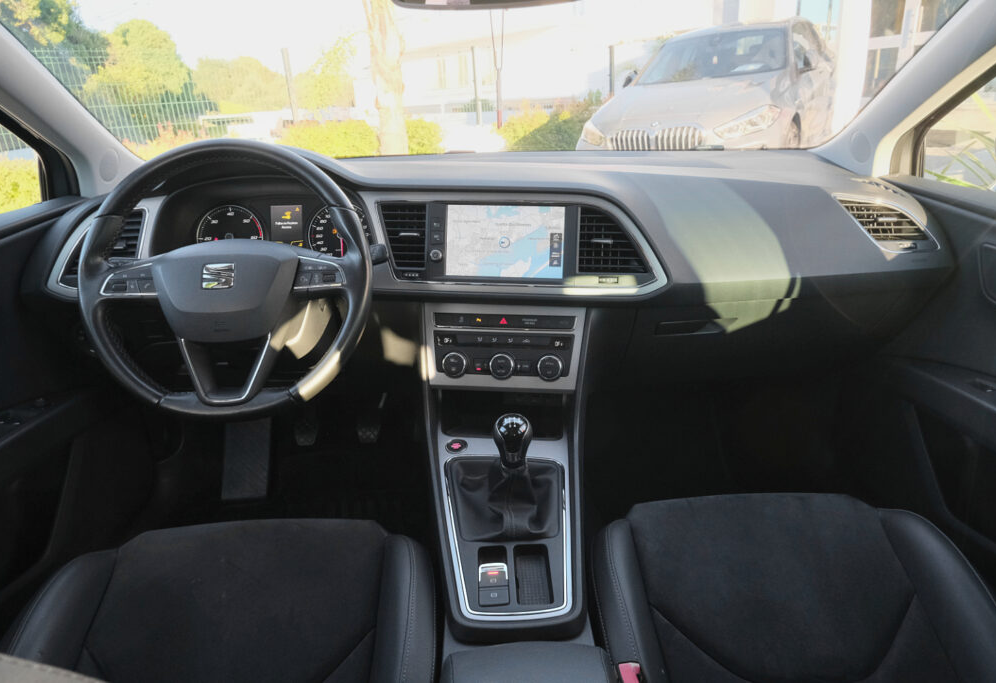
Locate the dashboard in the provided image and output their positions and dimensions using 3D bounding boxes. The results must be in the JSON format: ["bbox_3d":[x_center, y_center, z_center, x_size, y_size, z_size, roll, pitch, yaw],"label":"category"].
[{"bbox_3d":[-0.008,-0.154,1.176,1.390,0.330,0.470,-3,20,-2],"label":"dashboard"}]

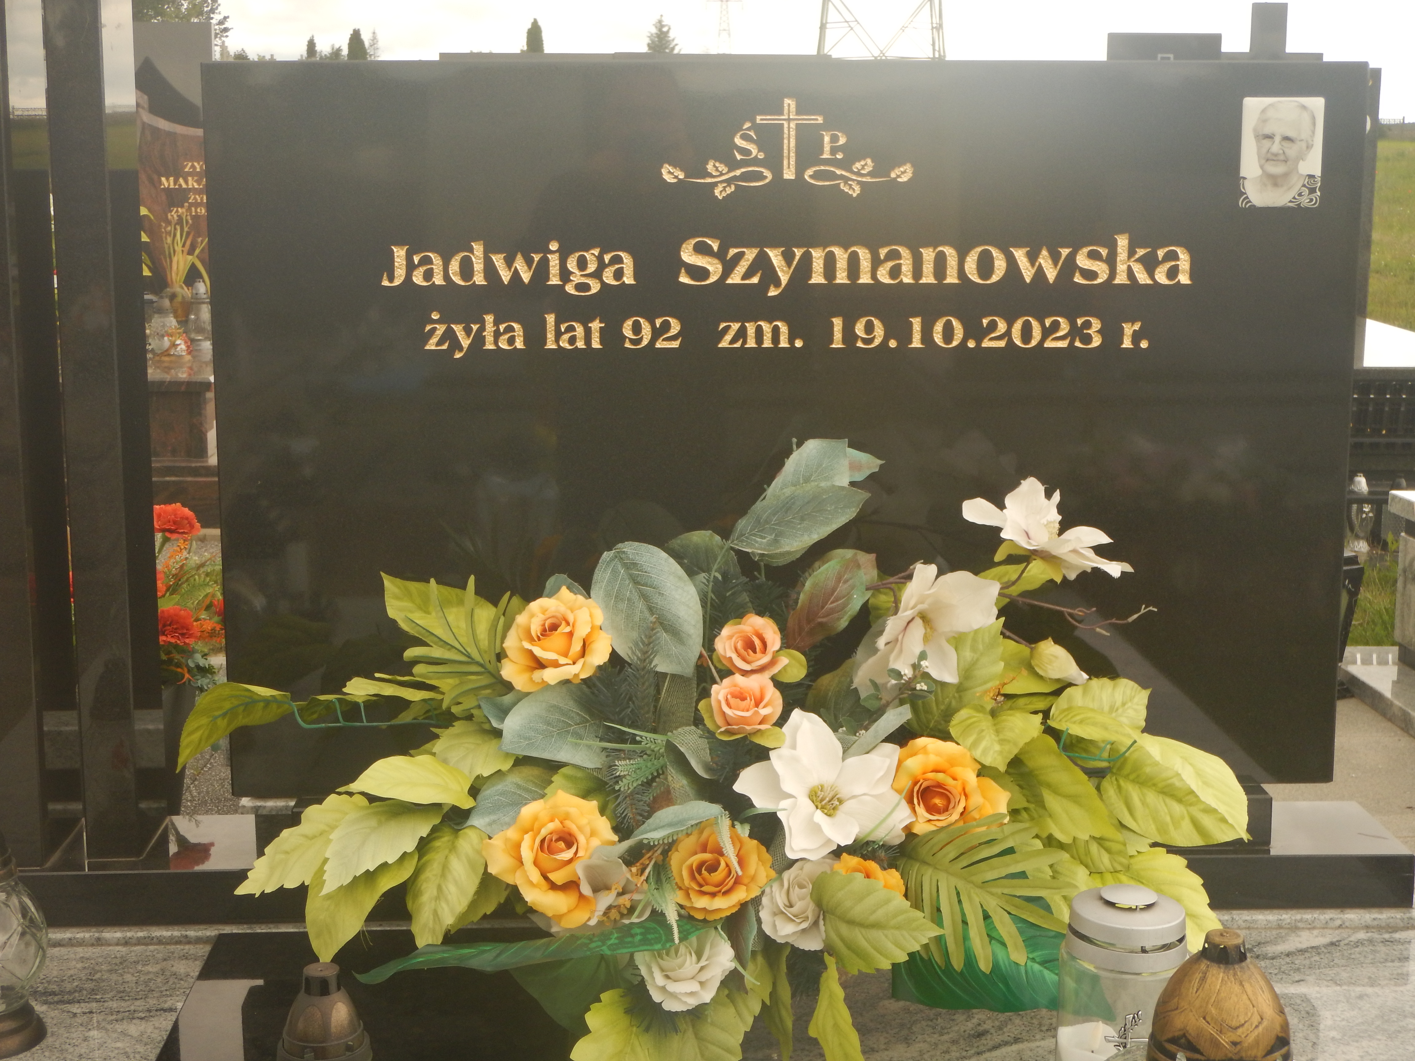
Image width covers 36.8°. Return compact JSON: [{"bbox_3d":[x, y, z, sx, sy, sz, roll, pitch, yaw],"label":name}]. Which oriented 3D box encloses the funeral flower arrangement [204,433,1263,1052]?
[{"bbox_3d":[0.008,0.190,1.980,1.000,0.530,0.470,-1,10,-2],"label":"funeral flower arrangement"}]

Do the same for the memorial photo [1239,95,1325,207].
[{"bbox_3d":[0.610,-0.401,2.258,0.087,0.116,0.008,-1,10,-2],"label":"memorial photo"}]

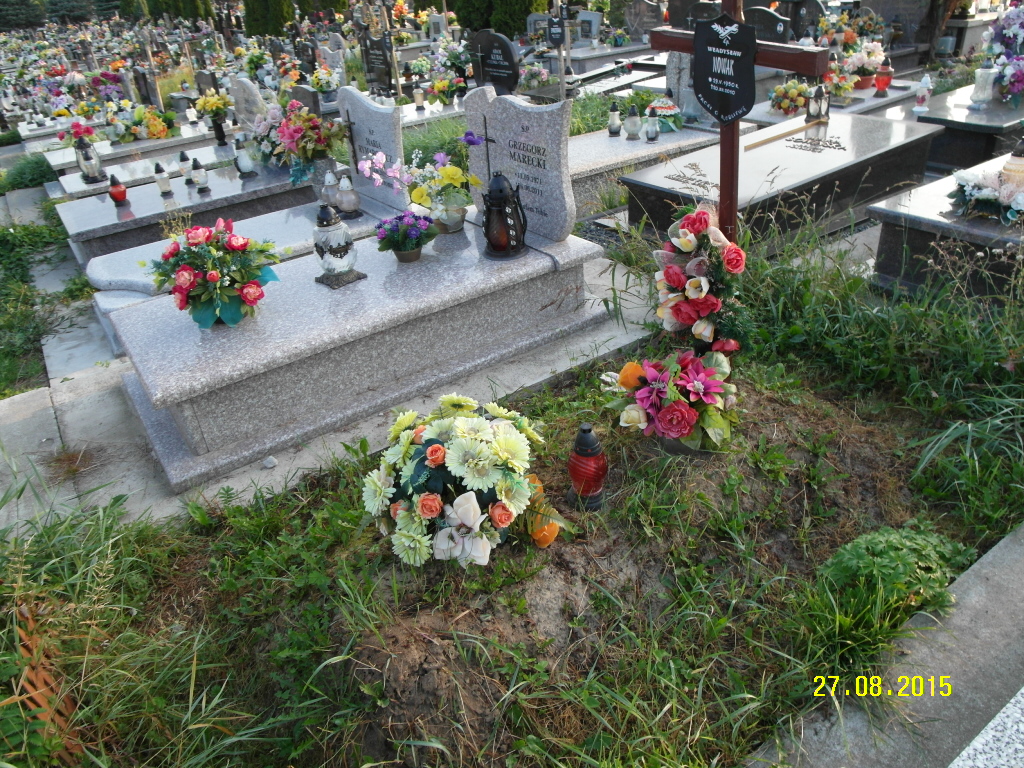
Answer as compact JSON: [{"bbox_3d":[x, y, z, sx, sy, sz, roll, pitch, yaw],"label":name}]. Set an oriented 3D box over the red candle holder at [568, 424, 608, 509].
[{"bbox_3d":[0.216,0.234,2.018,0.116,0.285,0.116,-4,30,2],"label":"red candle holder"}]

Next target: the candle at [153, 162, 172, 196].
[{"bbox_3d":[-2.504,-1.461,5.066,0.095,0.222,0.095,-23,34,-27],"label":"candle"}]

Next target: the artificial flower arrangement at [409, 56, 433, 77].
[{"bbox_3d":[-1.308,-4.538,10.149,0.320,0.260,0.320,-8,30,-4],"label":"artificial flower arrangement"}]

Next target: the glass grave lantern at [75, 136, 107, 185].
[{"bbox_3d":[-3.408,-1.801,5.709,0.185,0.350,0.185,-23,34,-27],"label":"glass grave lantern"}]

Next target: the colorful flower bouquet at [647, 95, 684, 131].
[{"bbox_3d":[1.074,-1.879,4.953,0.252,0.231,0.240,1,30,12],"label":"colorful flower bouquet"}]

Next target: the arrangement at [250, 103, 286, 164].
[{"bbox_3d":[-1.853,-1.922,5.469,0.330,0.430,0.320,-14,30,-14],"label":"arrangement"}]

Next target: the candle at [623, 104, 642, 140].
[{"bbox_3d":[0.824,-1.778,4.825,0.137,0.230,0.137,-1,30,10],"label":"candle"}]

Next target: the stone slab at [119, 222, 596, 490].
[{"bbox_3d":[-0.654,-0.313,3.224,2.022,0.355,1.040,-23,35,-27],"label":"stone slab"}]

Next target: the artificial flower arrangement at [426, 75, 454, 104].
[{"bbox_3d":[-0.718,-2.959,7.136,0.277,0.276,0.264,-8,30,-3],"label":"artificial flower arrangement"}]

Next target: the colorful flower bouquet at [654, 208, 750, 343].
[{"bbox_3d":[0.627,-0.354,2.338,0.220,0.440,0.300,-23,35,-27],"label":"colorful flower bouquet"}]

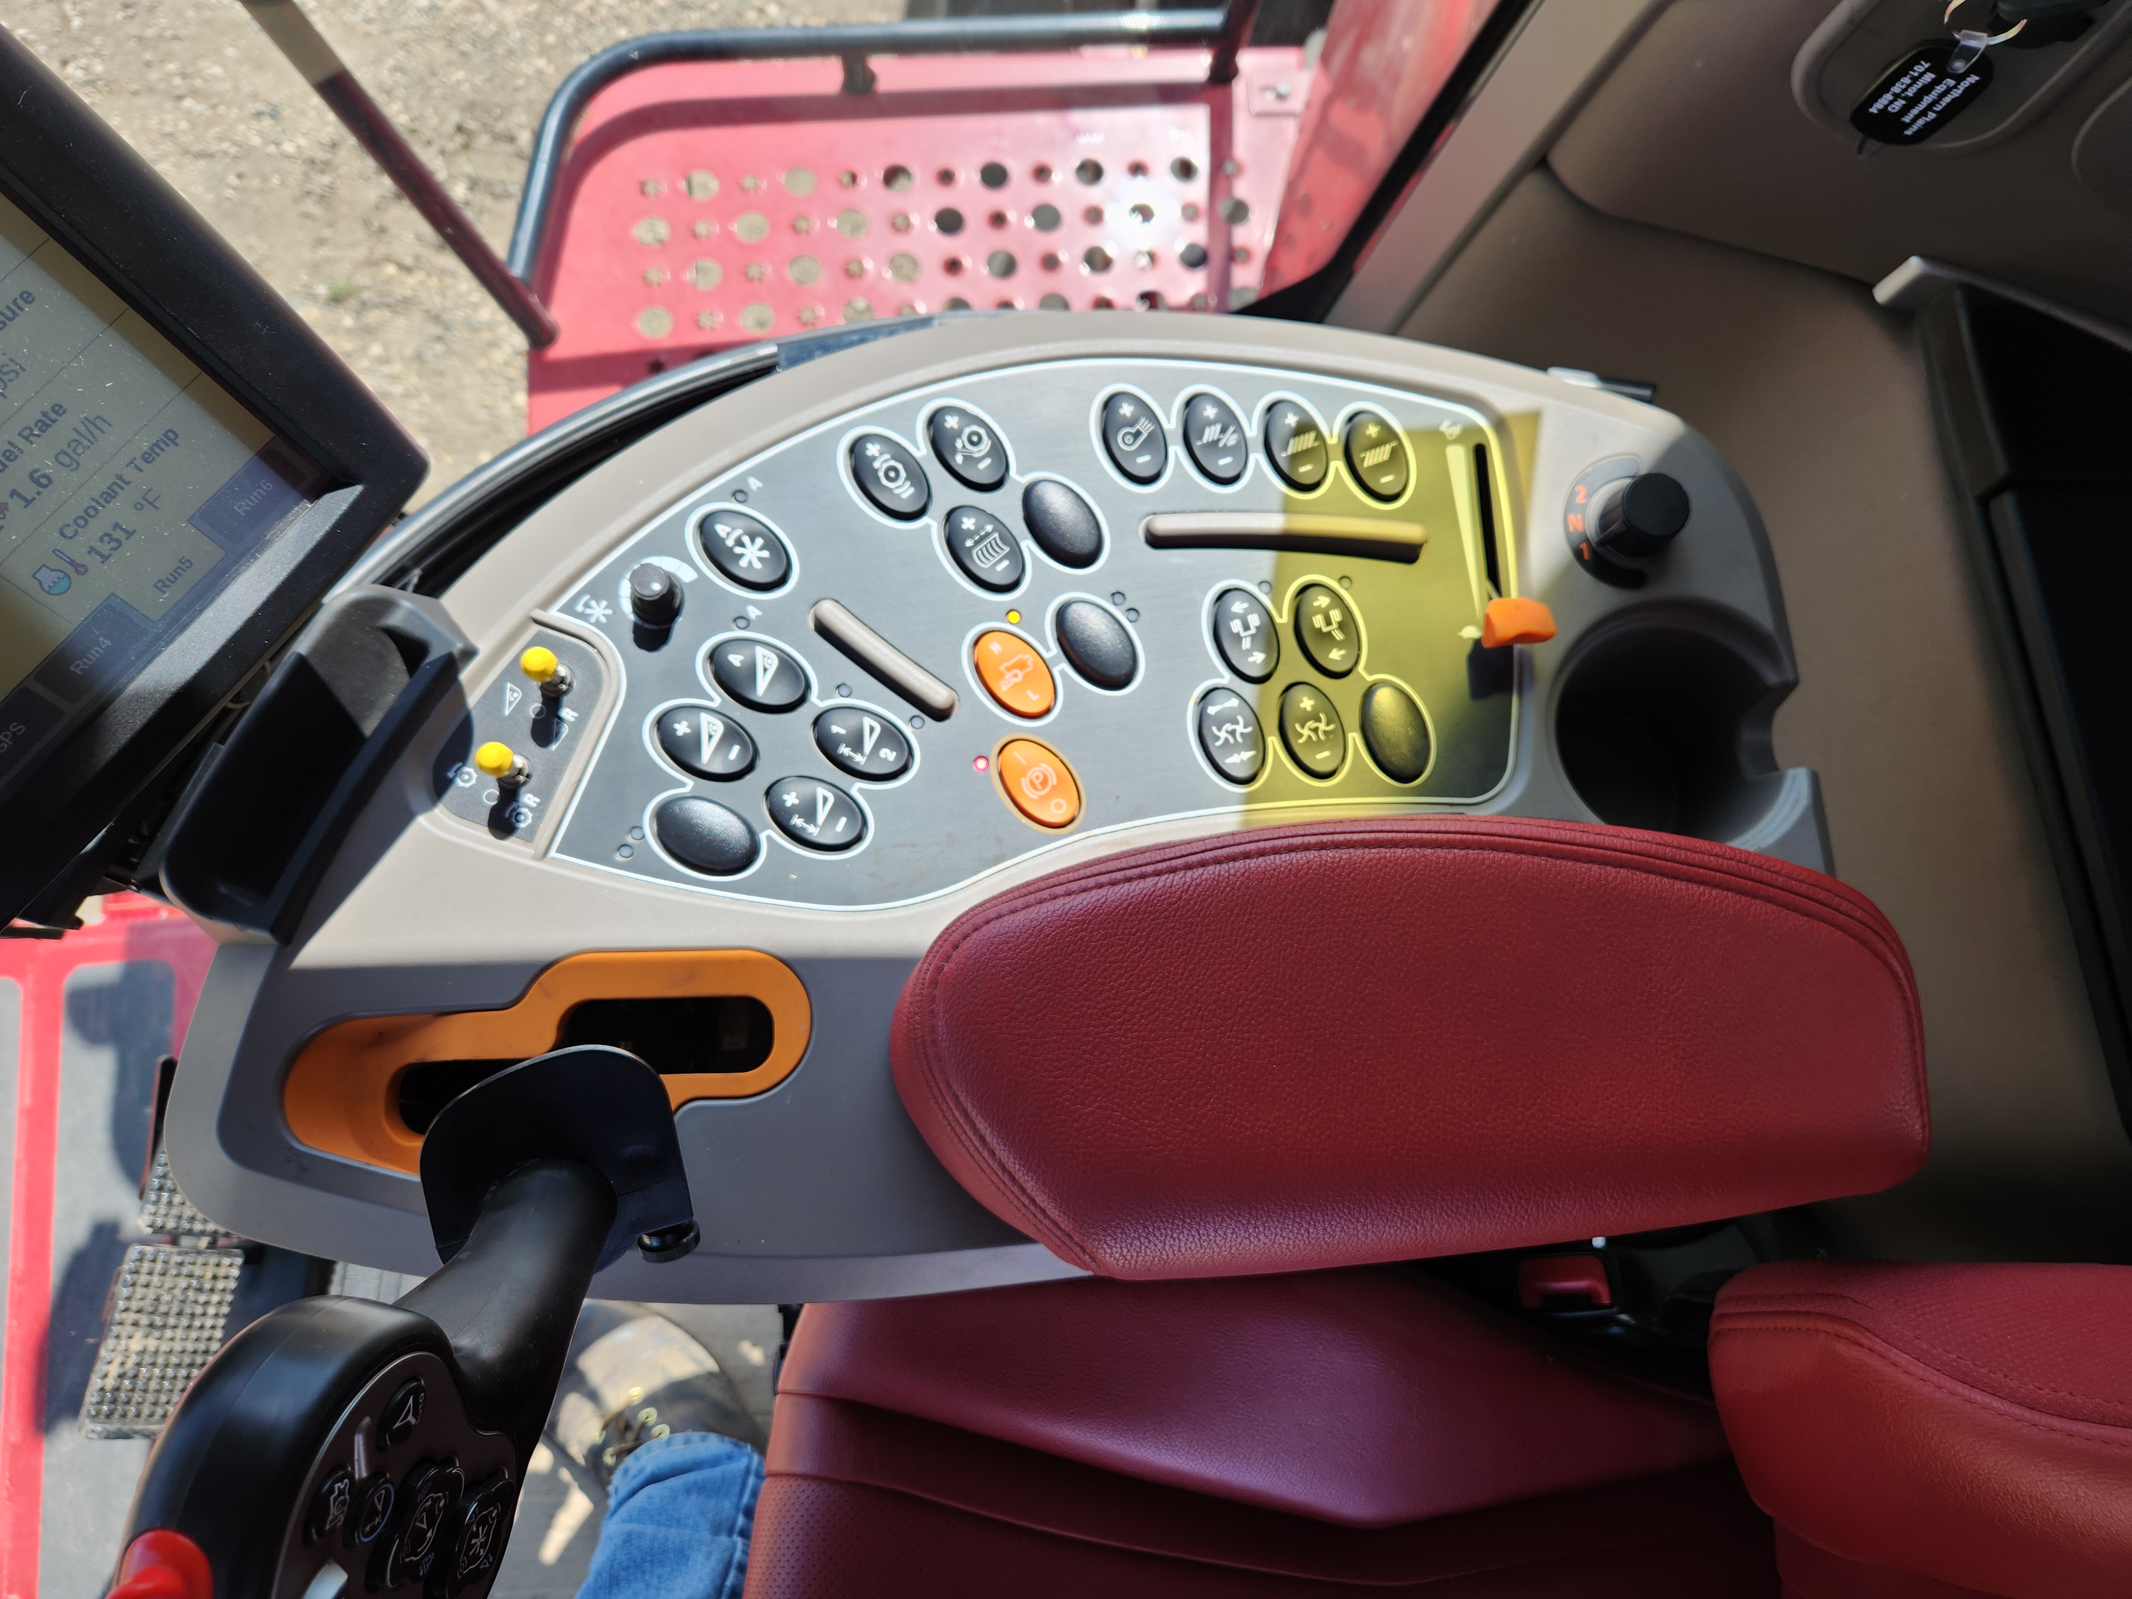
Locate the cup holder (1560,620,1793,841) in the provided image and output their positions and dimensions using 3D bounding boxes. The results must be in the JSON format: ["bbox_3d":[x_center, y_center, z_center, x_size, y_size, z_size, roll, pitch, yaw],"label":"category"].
[{"bbox_3d":[0.224,-0.015,0.568,0.100,0.076,0.100,1,79,-7],"label":"cup holder"}]

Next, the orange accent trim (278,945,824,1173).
[{"bbox_3d":[-0.167,0.086,0.468,0.162,0.020,0.073,1,79,-7],"label":"orange accent trim"}]

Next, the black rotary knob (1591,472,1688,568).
[{"bbox_3d":[0.220,-0.109,0.540,0.028,0.018,0.027,-32,84,-12],"label":"black rotary knob"}]

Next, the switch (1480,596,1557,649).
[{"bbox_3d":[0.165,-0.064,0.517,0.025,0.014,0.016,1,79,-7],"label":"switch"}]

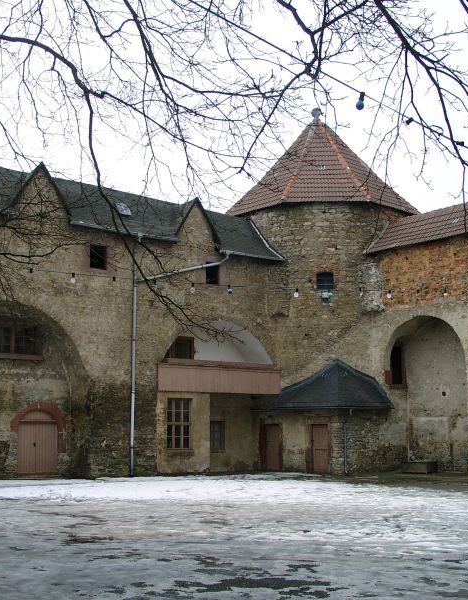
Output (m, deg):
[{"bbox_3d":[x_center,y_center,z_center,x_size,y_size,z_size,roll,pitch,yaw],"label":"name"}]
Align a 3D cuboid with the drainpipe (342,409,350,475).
[{"bbox_3d":[4.230,5.367,29.754,0.220,2.461,0.220,0,-10,0],"label":"drainpipe"}]

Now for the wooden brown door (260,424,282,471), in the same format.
[{"bbox_3d":[1.628,6.169,32.892,0.150,1.893,1.090,9,-13,-43],"label":"wooden brown door"}]

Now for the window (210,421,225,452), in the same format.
[{"bbox_3d":[-0.713,5.740,33.058,0.753,1.326,0.150,7,-12,-34],"label":"window"}]

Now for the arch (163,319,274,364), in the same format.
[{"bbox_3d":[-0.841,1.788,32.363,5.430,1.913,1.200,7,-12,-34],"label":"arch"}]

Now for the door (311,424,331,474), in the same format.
[{"bbox_3d":[3.433,5.891,31.043,0.150,1.922,0.971,9,-13,-43],"label":"door"}]

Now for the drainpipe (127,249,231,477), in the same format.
[{"bbox_3d":[-2.001,2.379,30.642,4.599,8.797,0.200,7,-12,-34],"label":"drainpipe"}]

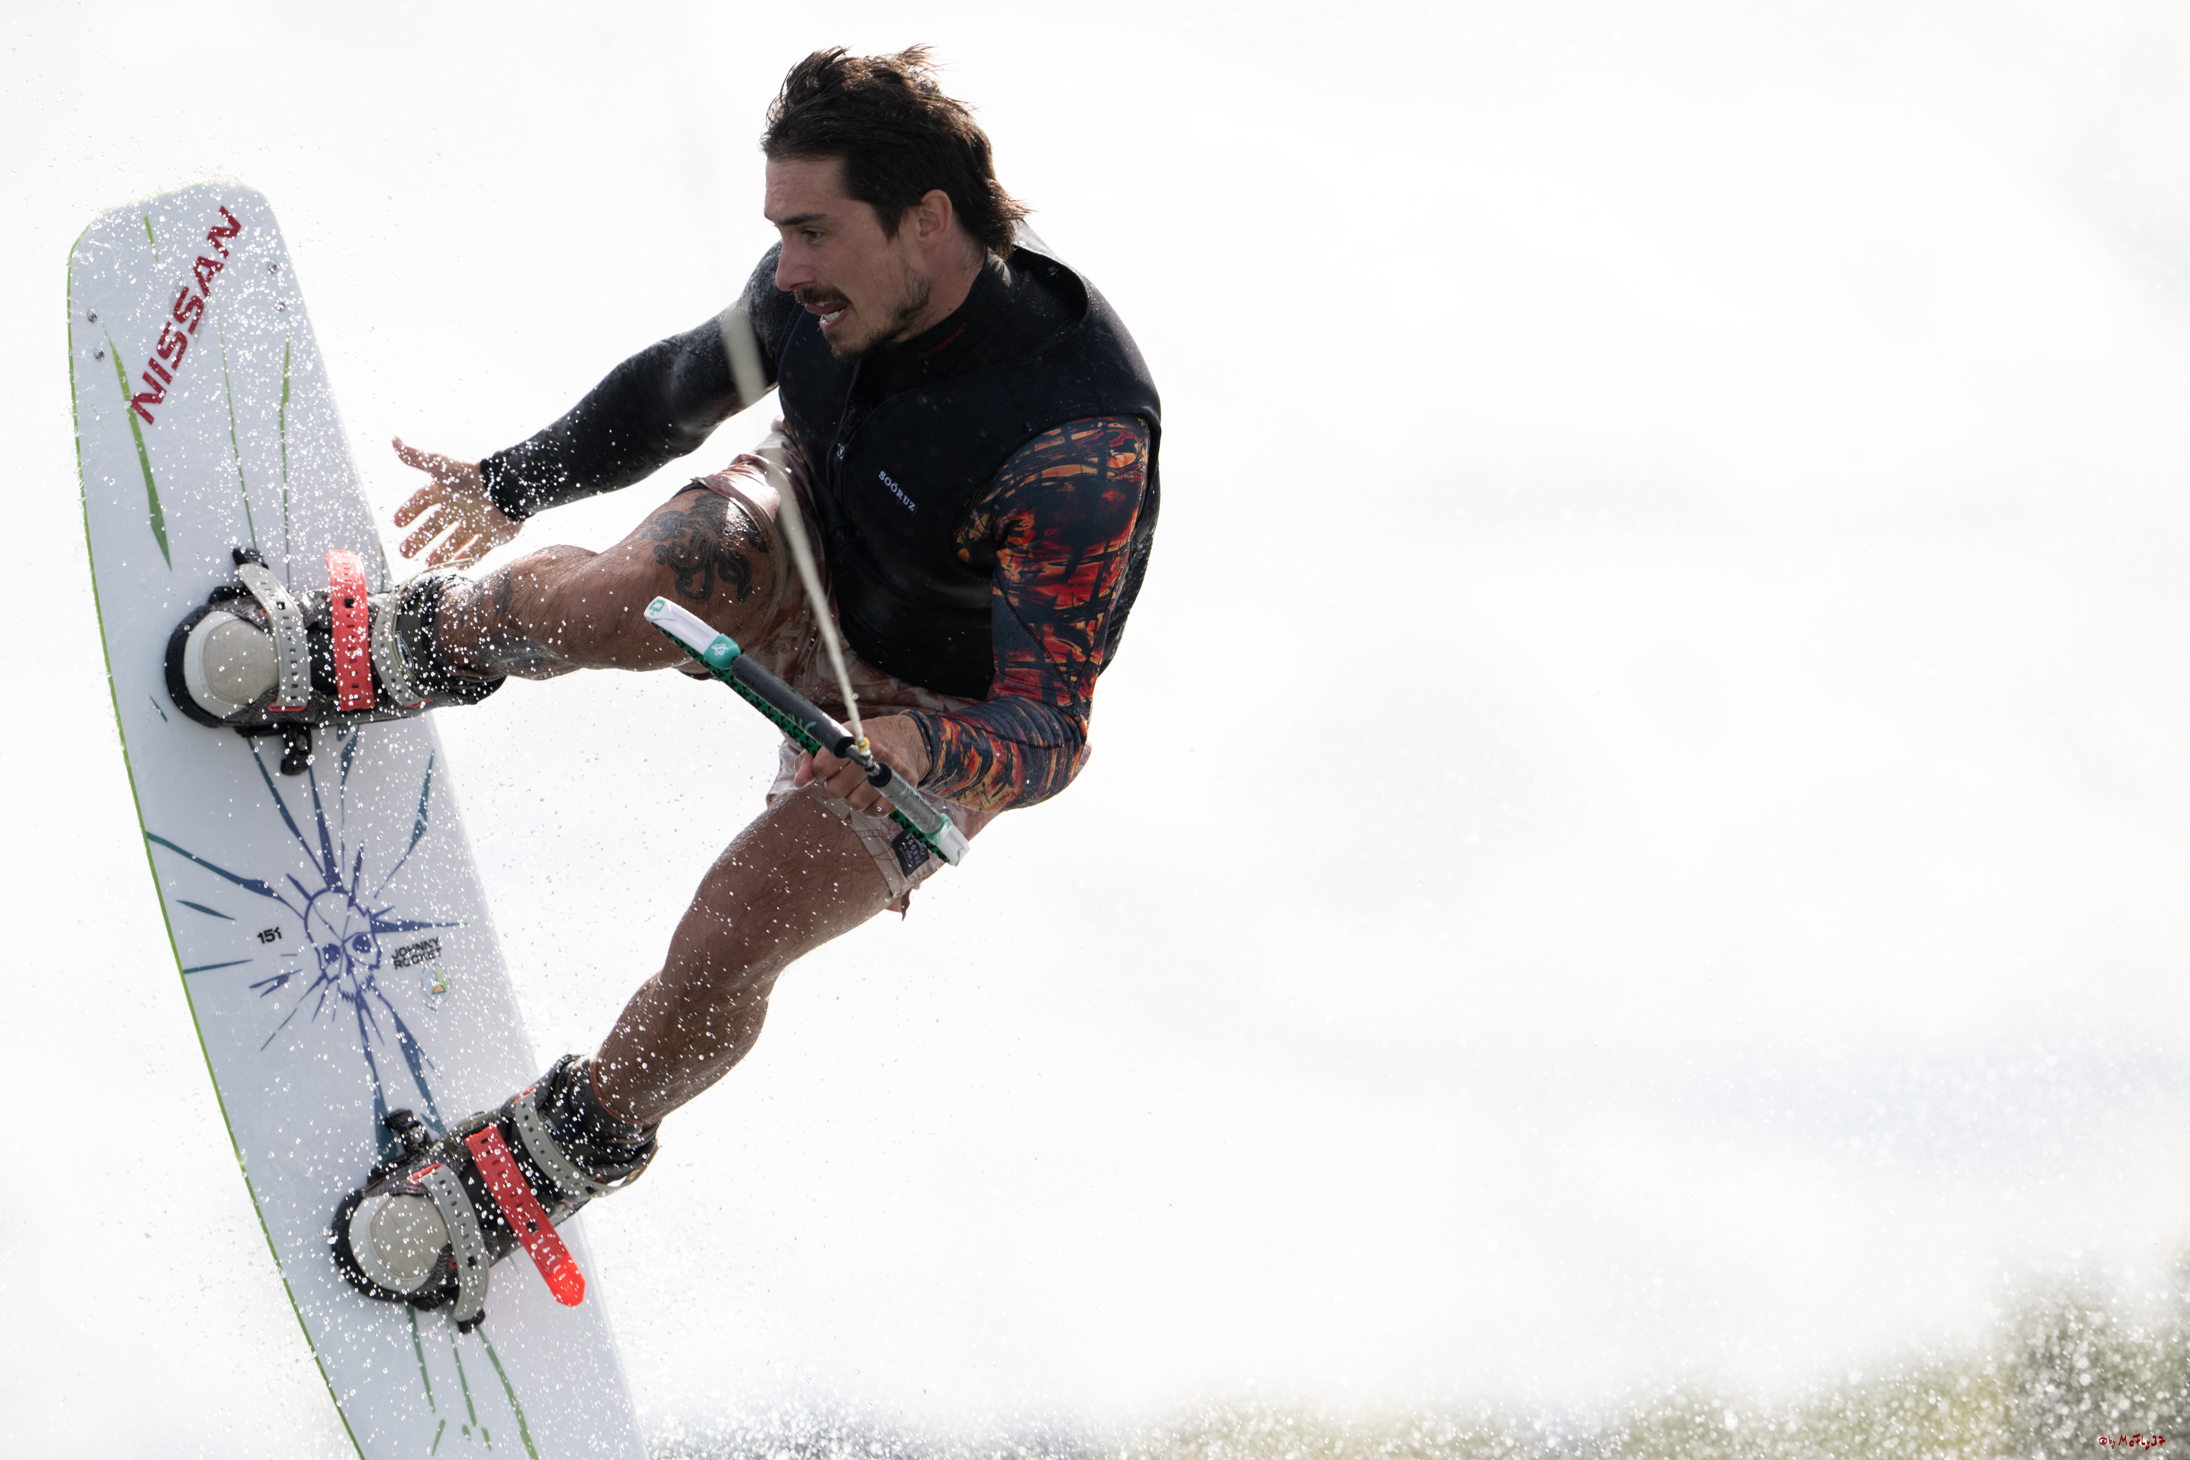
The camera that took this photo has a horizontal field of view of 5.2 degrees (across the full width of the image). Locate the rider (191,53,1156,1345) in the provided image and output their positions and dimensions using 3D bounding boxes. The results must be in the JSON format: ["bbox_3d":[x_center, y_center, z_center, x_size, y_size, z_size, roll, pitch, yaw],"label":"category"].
[{"bbox_3d":[-0.321,-0.043,23.026,0.920,1.240,0.740,15,16,42],"label":"rider"}]

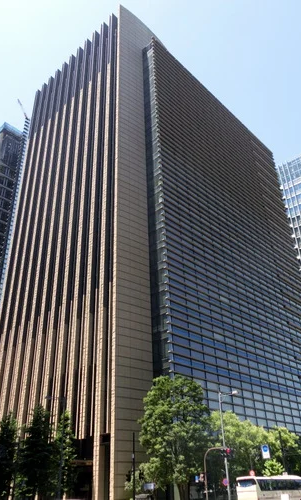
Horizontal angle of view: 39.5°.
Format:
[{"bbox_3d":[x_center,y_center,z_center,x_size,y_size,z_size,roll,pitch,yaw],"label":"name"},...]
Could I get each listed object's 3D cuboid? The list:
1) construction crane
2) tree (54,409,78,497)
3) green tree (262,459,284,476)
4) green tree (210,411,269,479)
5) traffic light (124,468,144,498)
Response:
[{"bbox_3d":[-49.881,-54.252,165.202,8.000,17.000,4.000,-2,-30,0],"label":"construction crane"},{"bbox_3d":[-9.196,22.933,45.835,2.700,10.170,2.700,-2,-30,0],"label":"tree"},{"bbox_3d":[16.379,30.510,55.408,3.000,5.190,3.000,-2,-30,0],"label":"green tree"},{"bbox_3d":[12.516,28.567,58.339,7.600,11.710,7.600,-2,-30,0],"label":"green tree"},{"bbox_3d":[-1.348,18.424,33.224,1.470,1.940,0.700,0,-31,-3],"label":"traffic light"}]

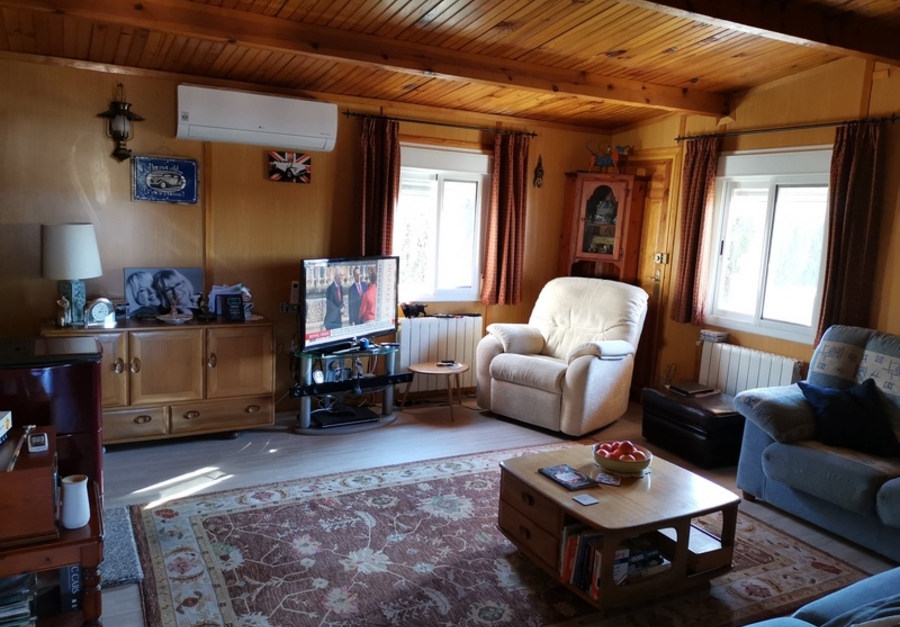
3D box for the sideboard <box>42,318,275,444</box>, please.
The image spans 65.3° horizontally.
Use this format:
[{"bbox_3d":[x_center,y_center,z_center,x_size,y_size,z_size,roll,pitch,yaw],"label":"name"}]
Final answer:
[{"bbox_3d":[-1.823,0.426,4.476,1.309,0.747,0.438,-2,9,-28],"label":"sideboard"}]

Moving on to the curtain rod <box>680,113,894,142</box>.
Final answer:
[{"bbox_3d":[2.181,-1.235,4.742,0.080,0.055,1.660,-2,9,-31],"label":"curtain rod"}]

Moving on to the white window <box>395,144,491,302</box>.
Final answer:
[{"bbox_3d":[-0.083,-0.688,5.481,0.861,1.181,0.090,-2,9,-28],"label":"white window"}]

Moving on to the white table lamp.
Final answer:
[{"bbox_3d":[-2.244,-0.230,4.172,0.330,0.605,0.330,-2,9,-28],"label":"white table lamp"}]

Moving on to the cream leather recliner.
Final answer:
[{"bbox_3d":[0.859,0.279,5.371,0.930,1.020,0.930,10,11,41],"label":"cream leather recliner"}]

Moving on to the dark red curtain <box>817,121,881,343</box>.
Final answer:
[{"bbox_3d":[2.456,-0.448,4.302,0.110,1.385,0.330,-2,9,-31],"label":"dark red curtain"}]

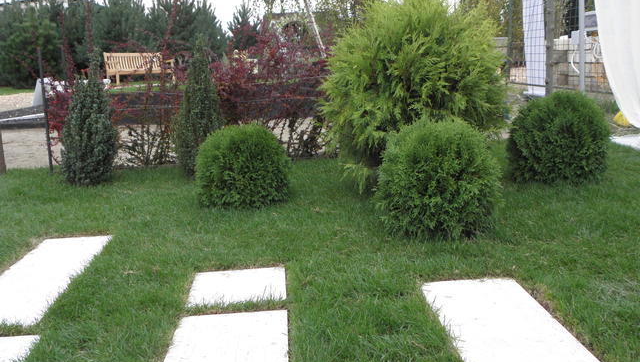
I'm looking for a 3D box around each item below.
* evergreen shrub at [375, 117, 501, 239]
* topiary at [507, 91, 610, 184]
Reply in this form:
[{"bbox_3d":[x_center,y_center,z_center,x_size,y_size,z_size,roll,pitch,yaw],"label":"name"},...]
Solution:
[{"bbox_3d":[0.932,-0.065,5.546,0.972,0.858,0.972,-3,10,-3],"label":"evergreen shrub"},{"bbox_3d":[2.541,-0.504,7.519,1.033,0.882,1.033,-3,10,-3],"label":"topiary"}]

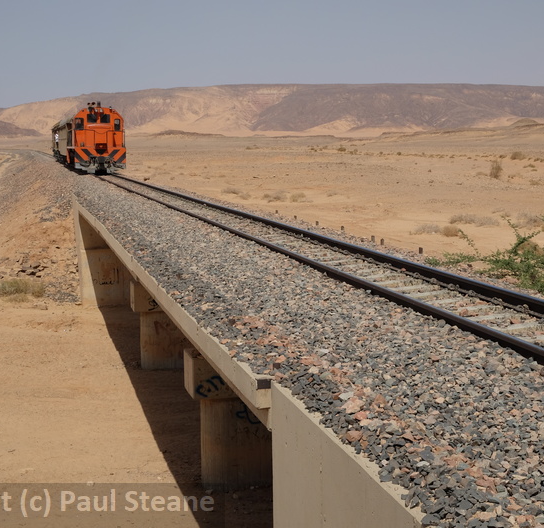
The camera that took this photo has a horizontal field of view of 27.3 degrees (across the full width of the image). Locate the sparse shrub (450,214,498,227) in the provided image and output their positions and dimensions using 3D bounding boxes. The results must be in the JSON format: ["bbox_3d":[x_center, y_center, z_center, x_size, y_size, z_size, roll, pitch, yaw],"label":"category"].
[{"bbox_3d":[11.315,-2.443,63.000,2.750,0.600,1.500,1,6,10],"label":"sparse shrub"}]

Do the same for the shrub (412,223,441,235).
[{"bbox_3d":[8.029,-1.845,58.300,1.450,0.560,1.100,1,6,8],"label":"shrub"}]

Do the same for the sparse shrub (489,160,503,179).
[{"bbox_3d":[27.492,-11.624,138.000,1.650,2.150,1.500,1,6,11],"label":"sparse shrub"}]

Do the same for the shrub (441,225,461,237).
[{"bbox_3d":[8.989,-1.687,56.500,1.020,0.550,0.950,1,6,9],"label":"shrub"}]

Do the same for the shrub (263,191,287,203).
[{"bbox_3d":[0.196,-5.295,88.000,1.850,0.820,1.500,0,6,0],"label":"shrub"}]

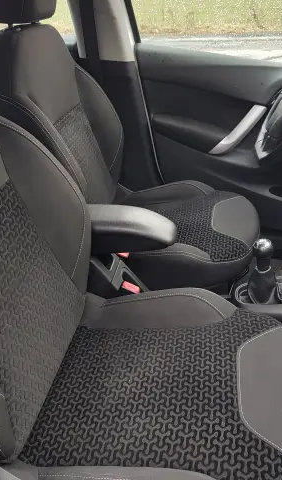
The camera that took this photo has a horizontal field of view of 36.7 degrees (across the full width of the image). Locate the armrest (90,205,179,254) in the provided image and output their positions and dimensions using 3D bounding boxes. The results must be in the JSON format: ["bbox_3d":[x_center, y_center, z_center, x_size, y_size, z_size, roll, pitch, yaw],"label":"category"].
[{"bbox_3d":[-0.080,-0.037,1.097,0.340,0.086,0.110,2,32,10],"label":"armrest"}]

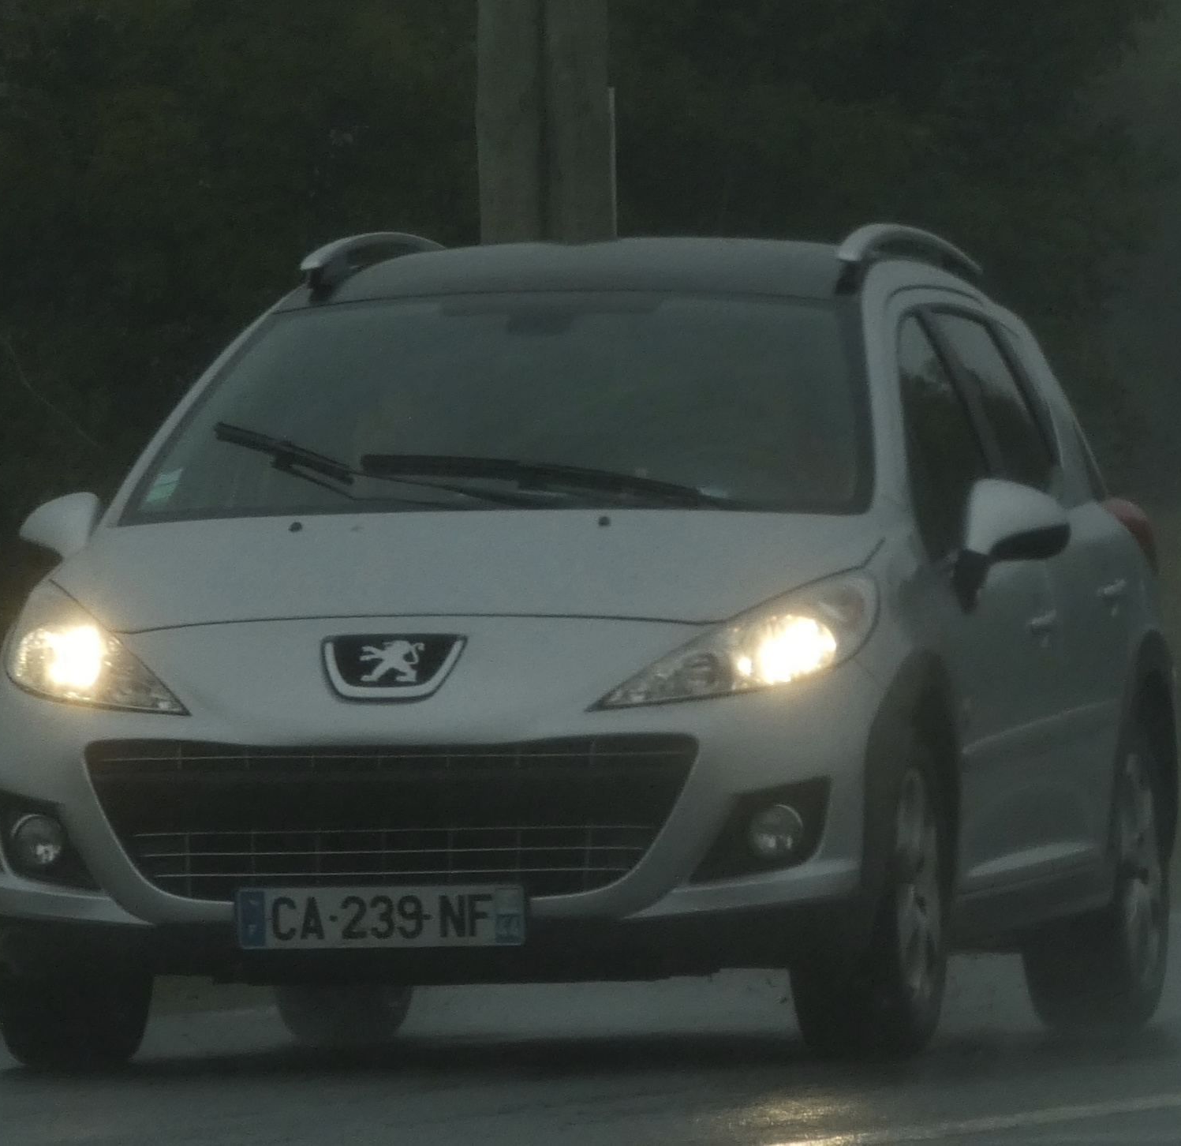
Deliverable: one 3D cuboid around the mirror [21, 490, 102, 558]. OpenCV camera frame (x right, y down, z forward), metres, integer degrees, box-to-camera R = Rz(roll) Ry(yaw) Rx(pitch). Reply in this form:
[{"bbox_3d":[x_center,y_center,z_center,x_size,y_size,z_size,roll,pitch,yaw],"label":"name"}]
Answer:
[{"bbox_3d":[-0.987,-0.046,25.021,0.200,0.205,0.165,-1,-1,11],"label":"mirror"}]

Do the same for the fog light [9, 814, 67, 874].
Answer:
[{"bbox_3d":[-0.984,0.485,23.735,0.105,0.105,0.075,-1,-1,11],"label":"fog light"}]

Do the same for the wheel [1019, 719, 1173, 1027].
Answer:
[{"bbox_3d":[0.997,0.609,26.512,0.205,0.615,0.615,-1,-1,11],"label":"wheel"}]

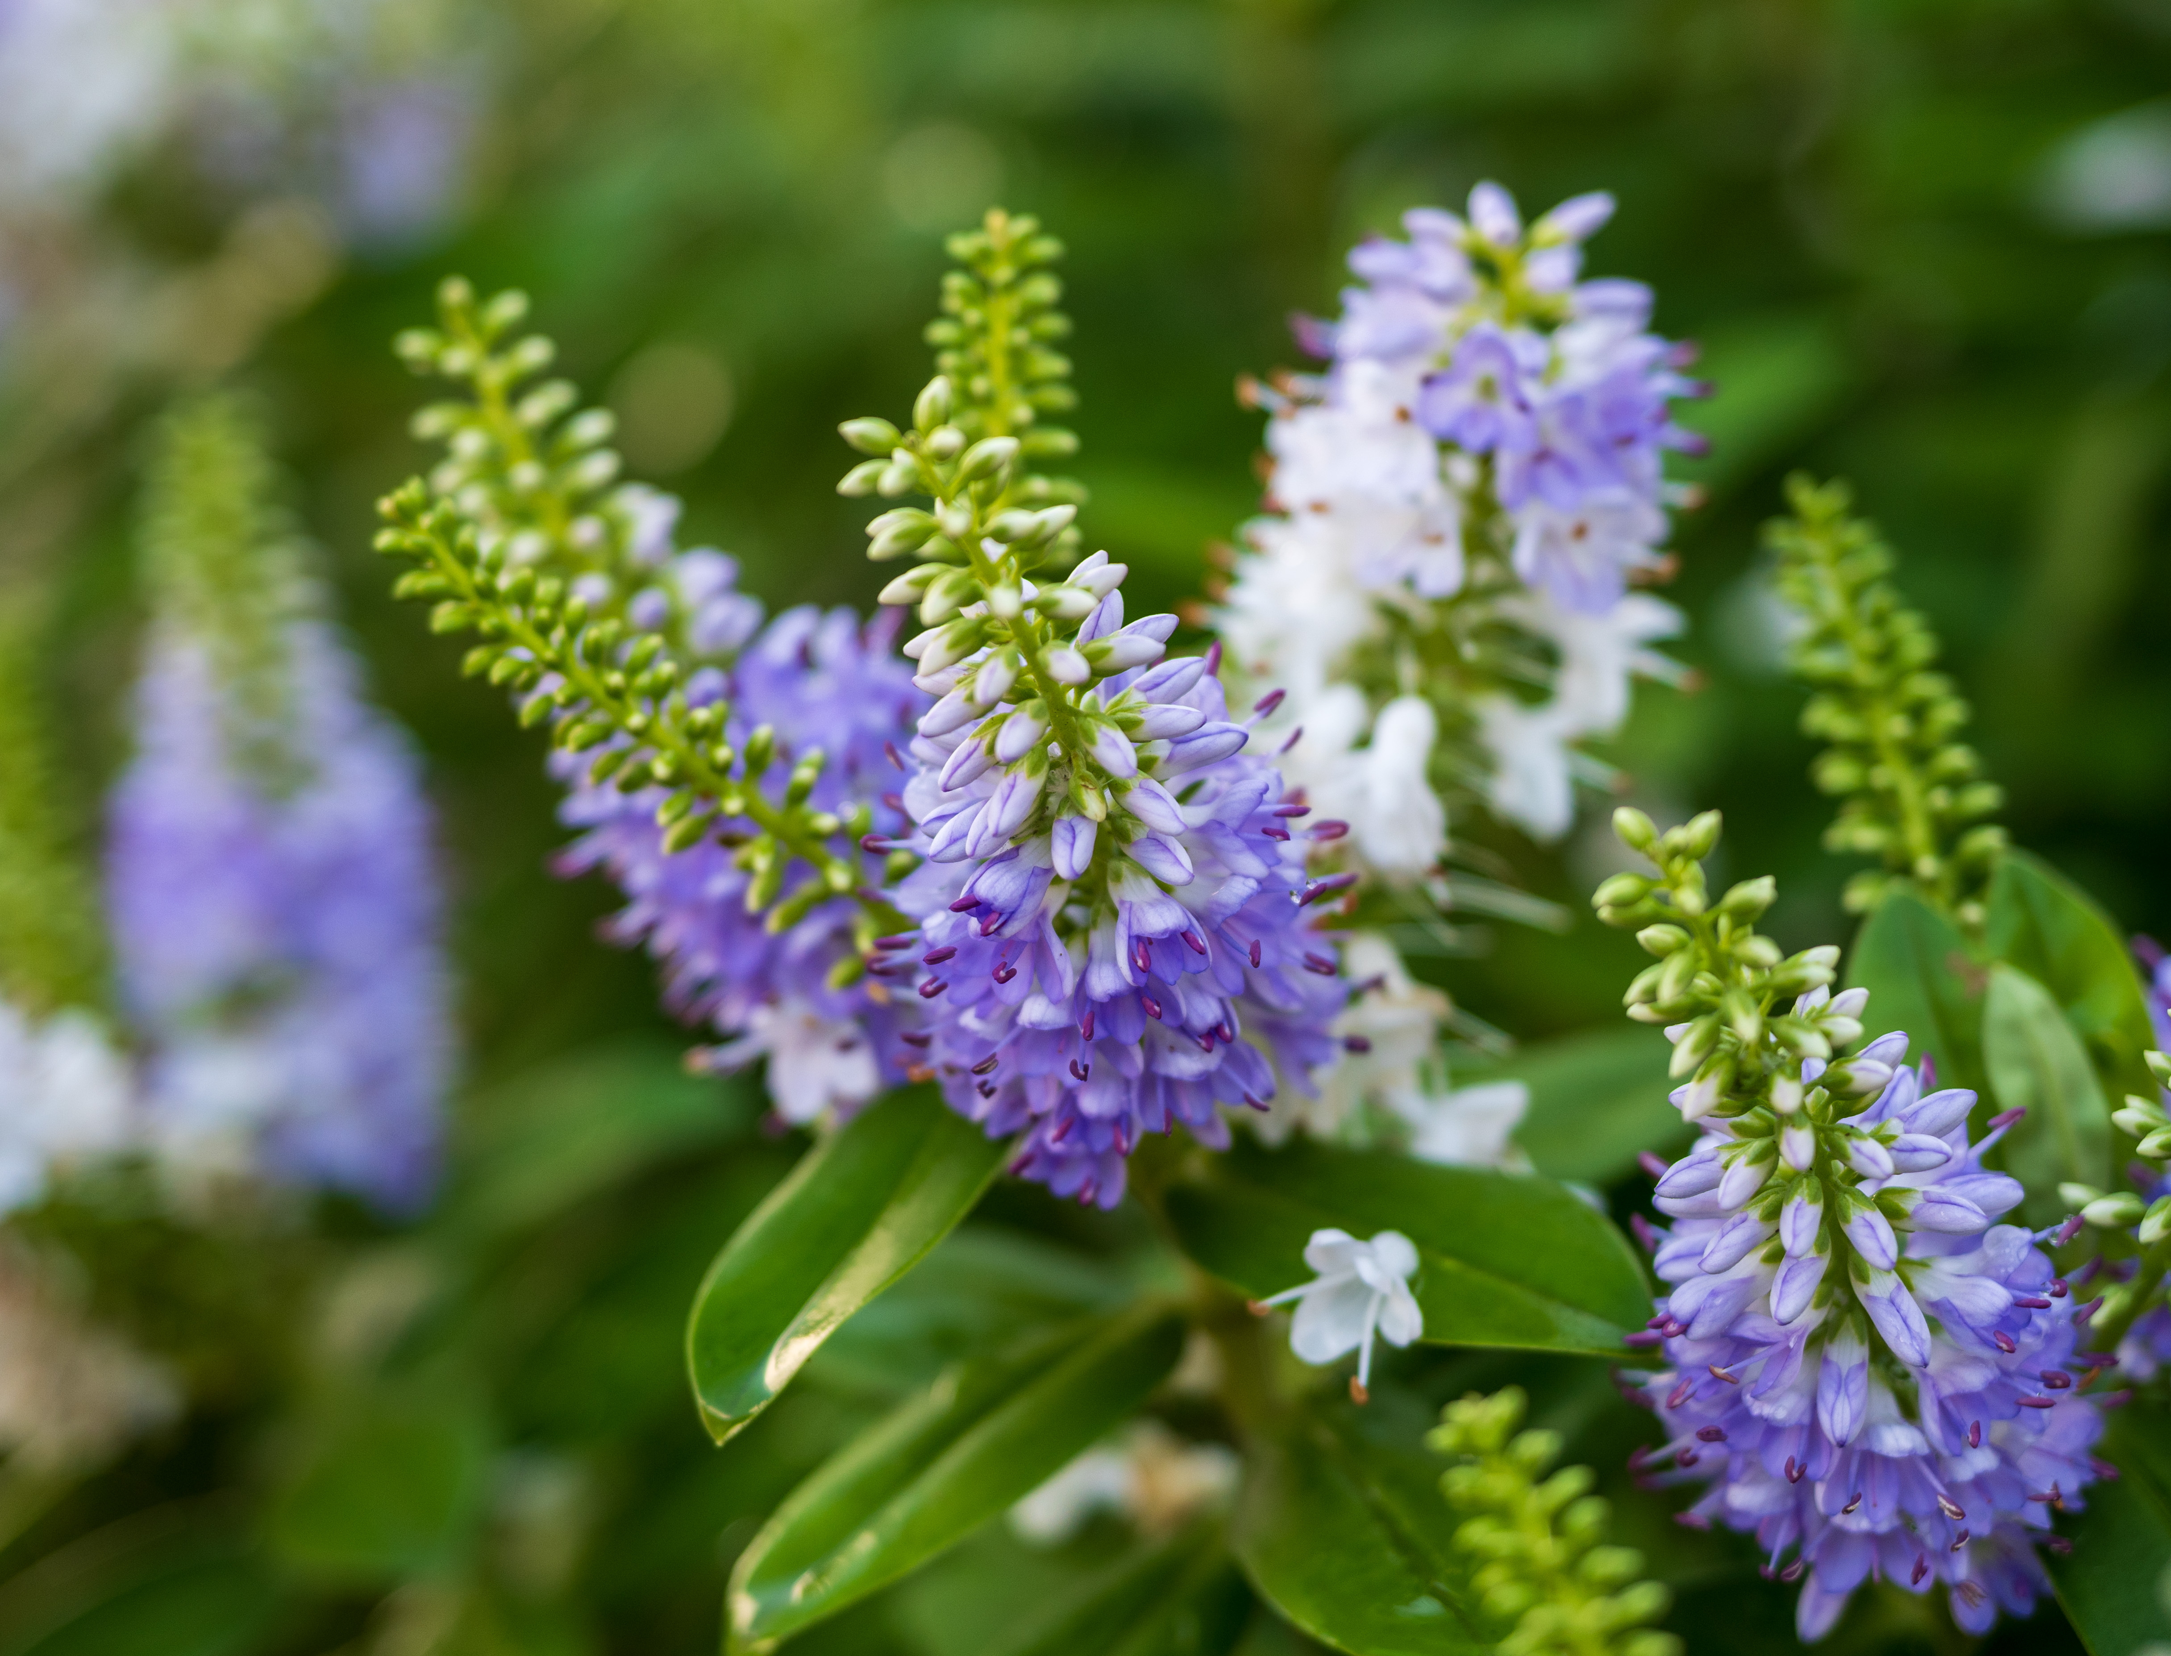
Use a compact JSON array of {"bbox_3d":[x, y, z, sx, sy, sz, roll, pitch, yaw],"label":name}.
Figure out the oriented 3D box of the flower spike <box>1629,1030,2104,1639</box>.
[{"bbox_3d":[0.067,0.044,0.445,0.036,0.048,0.036,-16,24,7],"label":"flower spike"}]

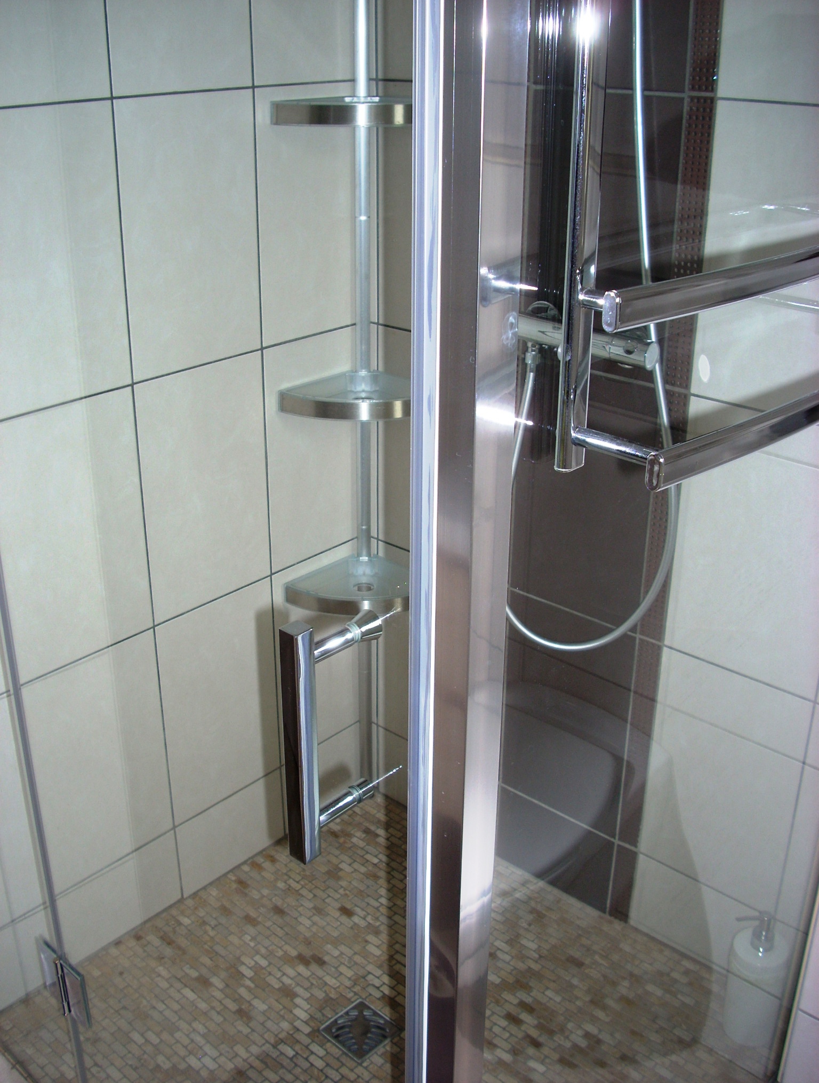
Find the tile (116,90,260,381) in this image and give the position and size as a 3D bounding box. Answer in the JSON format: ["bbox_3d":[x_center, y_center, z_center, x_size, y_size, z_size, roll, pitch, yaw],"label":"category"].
[{"bbox_3d":[-0.324,-0.455,1.739,0.010,0.400,0.250,20,31,37],"label":"tile"}]

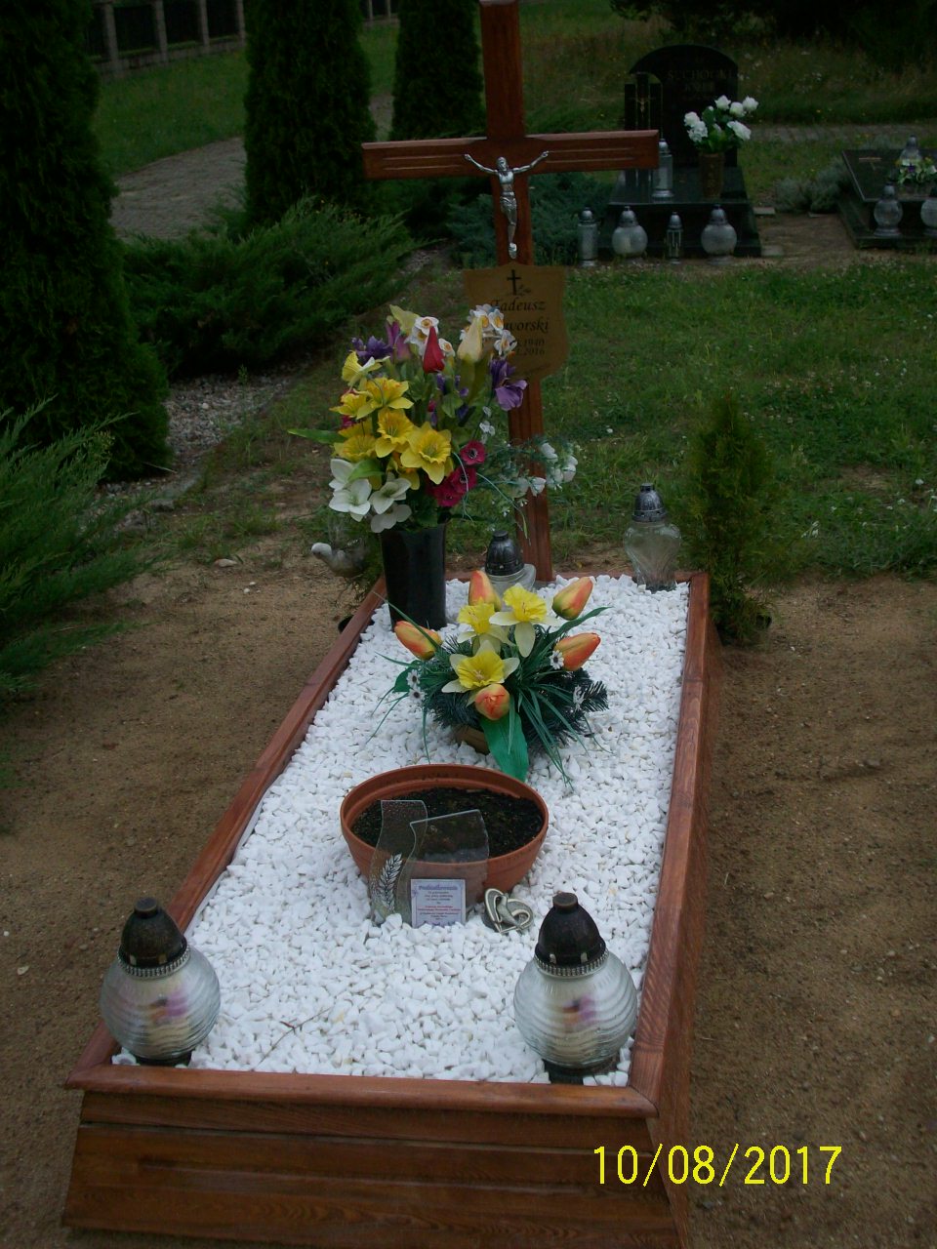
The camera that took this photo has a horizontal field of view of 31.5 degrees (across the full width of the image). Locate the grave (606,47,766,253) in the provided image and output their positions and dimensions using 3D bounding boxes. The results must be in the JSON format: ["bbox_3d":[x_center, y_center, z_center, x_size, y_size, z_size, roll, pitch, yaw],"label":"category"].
[{"bbox_3d":[1.253,-2.810,9.700,0.880,1.024,1.750,0,22,9],"label":"grave"}]

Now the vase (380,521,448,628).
[{"bbox_3d":[-0.120,-0.111,3.717,0.147,0.238,0.147,0,22,9],"label":"vase"}]

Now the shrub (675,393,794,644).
[{"bbox_3d":[0.645,-0.262,4.025,0.250,0.604,0.250,0,22,9],"label":"shrub"}]

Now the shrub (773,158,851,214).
[{"bbox_3d":[2.155,-2.754,10.379,0.480,0.297,0.420,0,22,9],"label":"shrub"}]

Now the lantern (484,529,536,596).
[{"bbox_3d":[0.086,-0.102,3.692,0.125,0.213,0.125,0,22,9],"label":"lantern"}]

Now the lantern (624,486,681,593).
[{"bbox_3d":[0.428,-0.207,3.850,0.135,0.246,0.135,0,22,9],"label":"lantern"}]

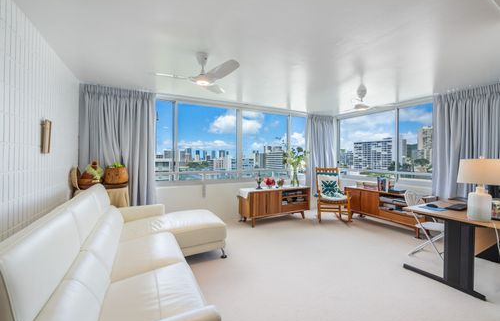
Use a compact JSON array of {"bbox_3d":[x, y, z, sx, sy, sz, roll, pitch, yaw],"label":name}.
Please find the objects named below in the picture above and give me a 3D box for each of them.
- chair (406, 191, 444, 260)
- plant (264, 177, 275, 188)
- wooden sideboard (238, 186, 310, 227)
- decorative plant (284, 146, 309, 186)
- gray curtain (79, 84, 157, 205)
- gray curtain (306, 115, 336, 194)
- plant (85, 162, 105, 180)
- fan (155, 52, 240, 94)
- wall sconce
[{"bbox_3d":[2.350,0.847,2.540,0.440,0.830,0.500,0,0,-24],"label":"chair"},{"bbox_3d":[0.405,0.492,4.200,0.220,0.235,0.200,0,0,-25],"label":"plant"},{"bbox_3d":[0.546,0.931,4.303,1.450,0.650,0.480,0,0,-25],"label":"wooden sideboard"},{"bbox_3d":[1.020,0.180,4.530,0.530,0.870,0.450,0,0,-25],"label":"decorative plant"},{"bbox_3d":[-2.097,-0.128,3.272,1.060,2.130,0.200,0,0,-25],"label":"gray curtain"},{"bbox_3d":[1.833,-0.129,5.106,0.919,2.070,0.180,0,0,-25],"label":"gray curtain"},{"bbox_3d":[-2.230,0.195,2.900,0.270,0.360,0.260,0,0,-25],"label":"plant"},{"bbox_3d":[-0.540,-1.029,2.270,1.000,0.345,0.960,0,0,-25],"label":"fan"},{"bbox_3d":[-2.020,-0.246,2.032,0.075,0.330,0.120,0,0,-28],"label":"wall sconce"}]

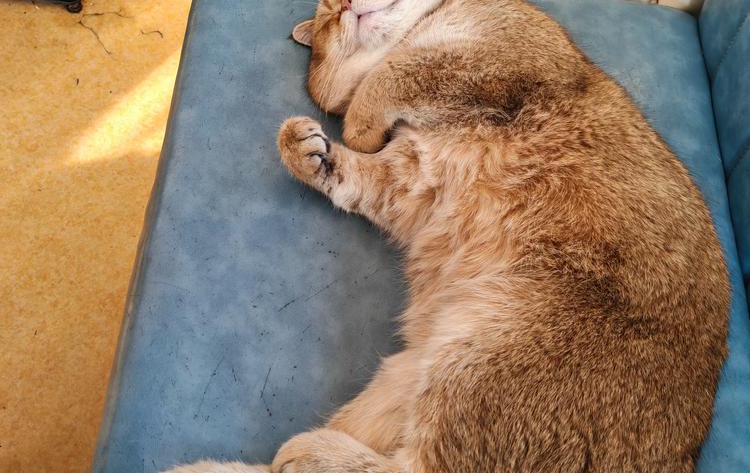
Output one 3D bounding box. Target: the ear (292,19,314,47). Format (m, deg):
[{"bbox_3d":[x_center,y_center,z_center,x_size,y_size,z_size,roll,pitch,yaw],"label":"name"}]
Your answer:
[{"bbox_3d":[-0.064,-0.182,0.695,0.024,0.012,0.027,3,64,-13],"label":"ear"}]

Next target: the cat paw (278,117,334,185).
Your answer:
[{"bbox_3d":[-0.055,-0.070,0.632,0.040,0.038,0.050,-18,69,-16],"label":"cat paw"}]

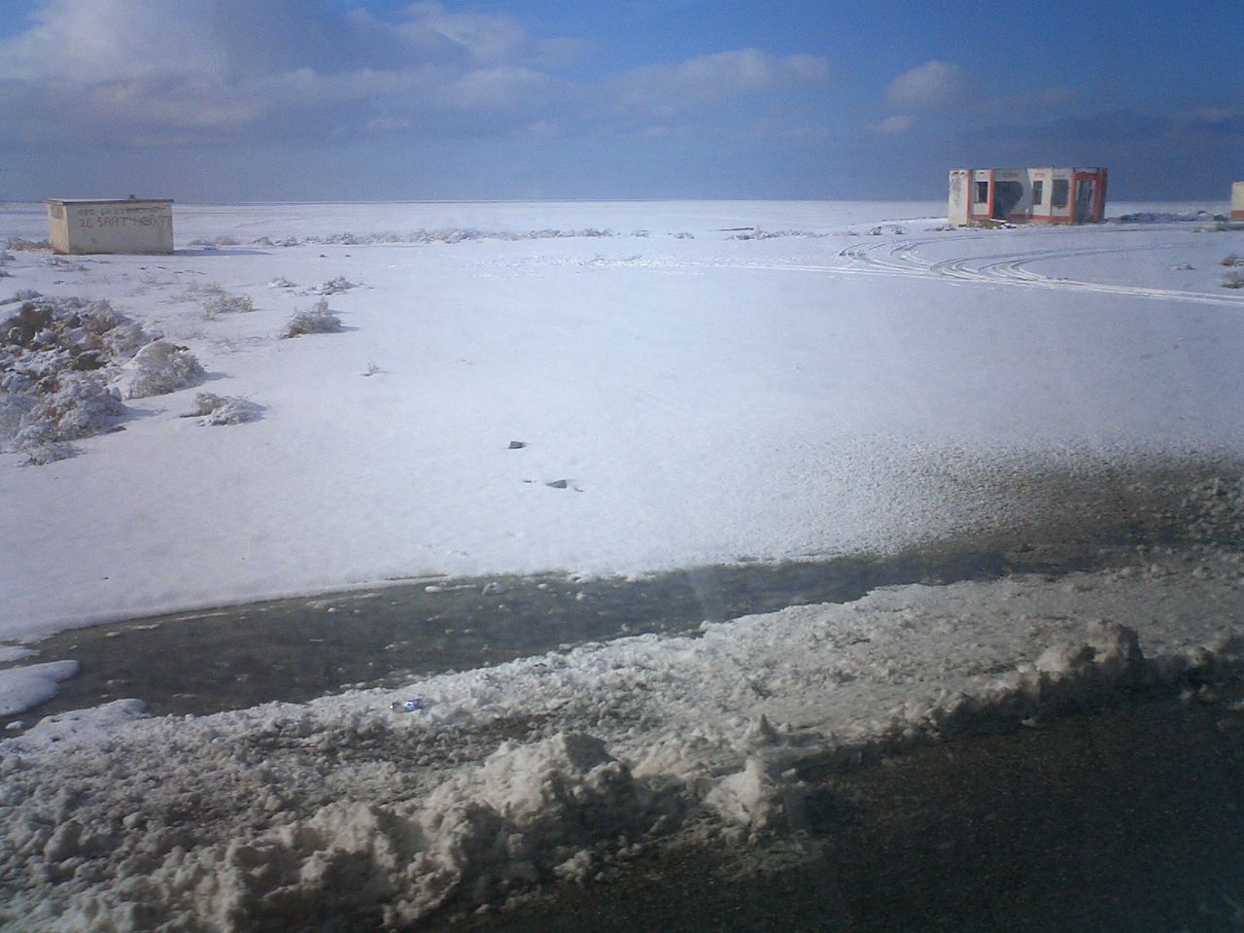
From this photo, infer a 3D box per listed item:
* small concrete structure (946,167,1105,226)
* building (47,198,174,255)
[{"bbox_3d":[24.705,-16.377,80.859,8.260,3.250,4.500,7,13,30],"label":"small concrete structure"},{"bbox_3d":[-19.667,-9.247,51.201,3.960,2.000,2.100,-9,14,-37],"label":"building"}]

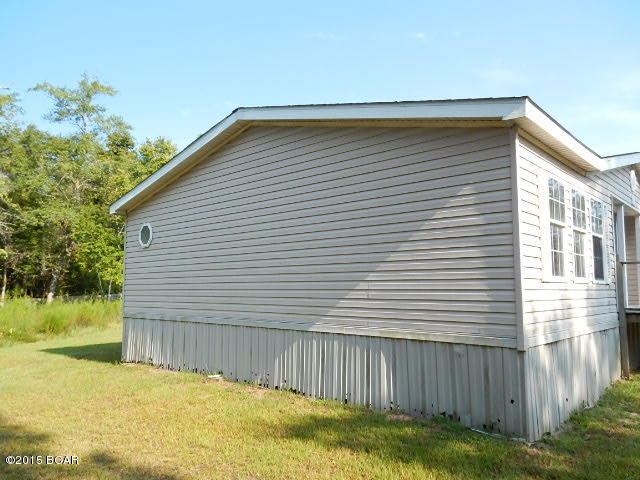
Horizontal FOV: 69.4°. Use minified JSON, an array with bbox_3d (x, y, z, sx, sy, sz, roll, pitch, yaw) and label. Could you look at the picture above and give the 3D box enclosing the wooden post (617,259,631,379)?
[{"bbox_3d":[5.569,1.429,8.502,0.092,2.180,0.092,-5,-8,42],"label":"wooden post"}]

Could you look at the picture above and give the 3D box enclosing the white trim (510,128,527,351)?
[{"bbox_3d":[2.217,-0.023,5.192,0.075,2.478,0.075,-5,-8,42],"label":"white trim"}]

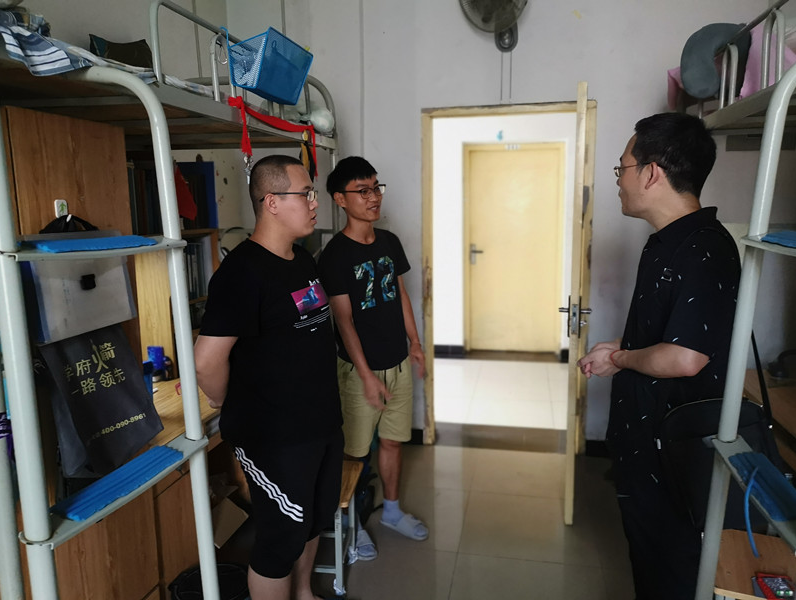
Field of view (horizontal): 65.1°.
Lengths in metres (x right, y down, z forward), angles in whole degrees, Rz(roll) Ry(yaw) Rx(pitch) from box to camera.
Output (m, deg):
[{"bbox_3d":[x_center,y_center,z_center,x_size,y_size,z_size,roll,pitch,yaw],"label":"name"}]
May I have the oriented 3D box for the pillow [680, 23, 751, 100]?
[{"bbox_3d":[1.448,-1.089,2.846,0.290,0.330,0.140,0,9,6],"label":"pillow"}]

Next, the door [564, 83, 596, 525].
[{"bbox_3d":[0.912,0.006,3.189,0.055,1.990,0.865,2,9,16],"label":"door"}]

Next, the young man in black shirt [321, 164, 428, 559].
[{"bbox_3d":[-0.113,0.242,2.735,0.490,1.710,0.360,-7,11,-34],"label":"young man in black shirt"}]

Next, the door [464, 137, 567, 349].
[{"bbox_3d":[1.146,-0.489,6.210,0.970,2.060,0.080,1,9,12],"label":"door"}]

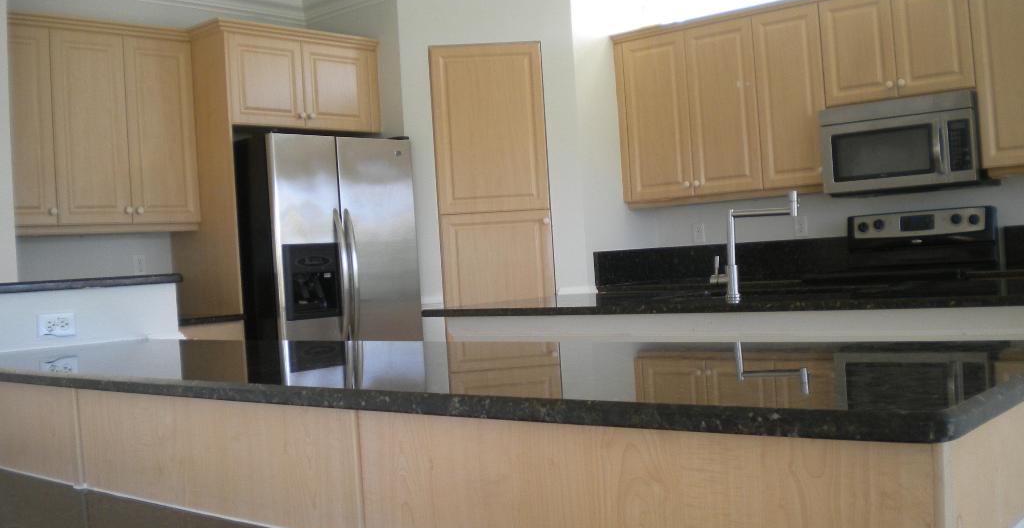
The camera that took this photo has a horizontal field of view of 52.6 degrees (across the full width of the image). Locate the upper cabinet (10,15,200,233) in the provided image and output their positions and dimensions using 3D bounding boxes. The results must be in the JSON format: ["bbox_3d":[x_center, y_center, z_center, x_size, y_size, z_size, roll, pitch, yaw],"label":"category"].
[{"bbox_3d":[-2.095,-0.650,5.097,0.335,1.016,1.016,-2,2,43],"label":"upper cabinet"}]

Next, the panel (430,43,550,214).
[{"bbox_3d":[-0.117,-0.748,5.695,0.610,0.935,0.035,-3,1,-3],"label":"panel"}]

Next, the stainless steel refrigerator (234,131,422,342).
[{"bbox_3d":[-1.081,0.241,5.628,0.844,1.797,0.901,-2,2,43],"label":"stainless steel refrigerator"}]

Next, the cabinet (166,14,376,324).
[{"bbox_3d":[-1.276,-0.492,5.712,0.686,1.459,0.997,-2,2,43],"label":"cabinet"}]

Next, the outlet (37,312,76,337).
[{"bbox_3d":[-1.512,0.202,3.440,0.116,0.072,0.010,-4,1,-28],"label":"outlet"}]

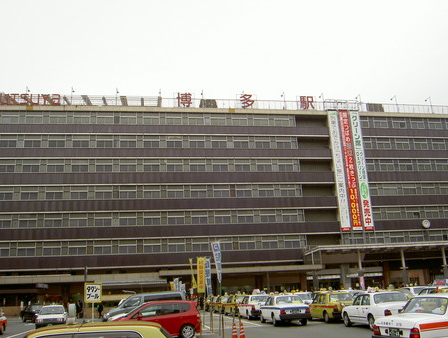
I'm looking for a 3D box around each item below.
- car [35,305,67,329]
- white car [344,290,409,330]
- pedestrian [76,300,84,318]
[{"bbox_3d":[-10.949,9.414,28.333,1.700,1.430,4.690,3,-16,-18],"label":"car"},{"bbox_3d":[6.727,6.169,19.367,1.700,1.480,4.650,-1,-16,-8],"label":"white car"},{"bbox_3d":[-13.744,13.364,42.000,0.500,1.650,0.400,-8,-17,20],"label":"pedestrian"}]

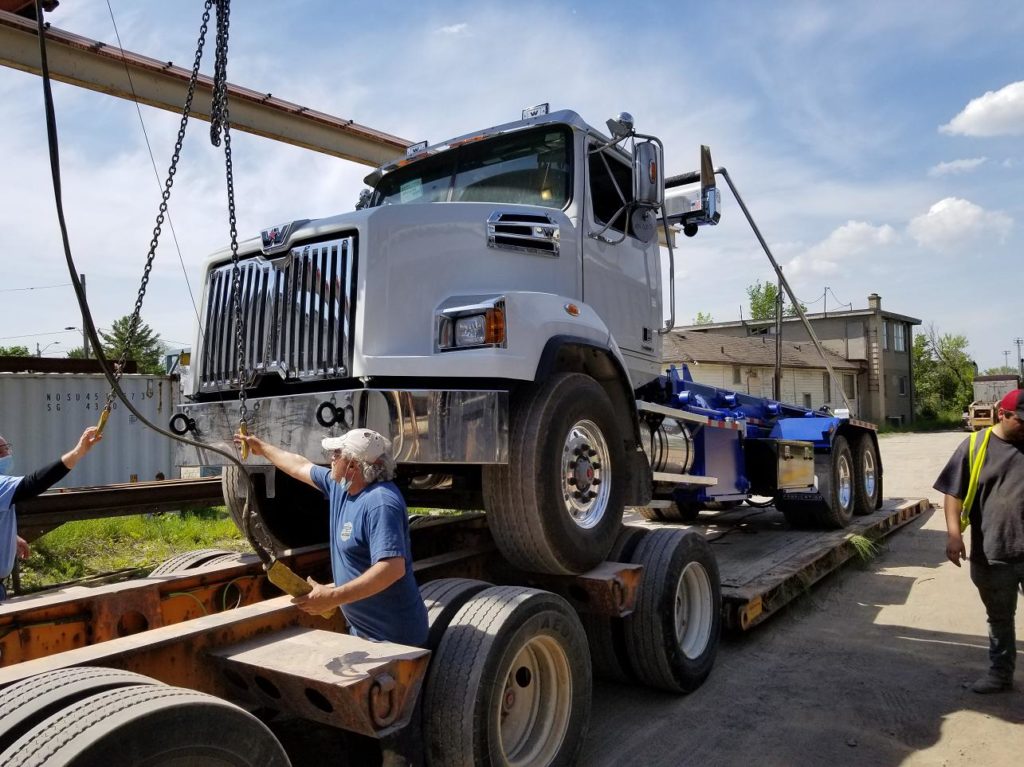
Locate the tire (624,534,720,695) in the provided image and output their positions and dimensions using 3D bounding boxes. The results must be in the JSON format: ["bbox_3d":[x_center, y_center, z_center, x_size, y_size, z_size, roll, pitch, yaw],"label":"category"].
[{"bbox_3d":[1.080,1.460,5.000,0.280,0.980,0.980,-2,0,36],"label":"tire"}]

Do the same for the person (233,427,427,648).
[{"bbox_3d":[-0.775,1.050,3.230,0.720,1.720,0.880,0,-2,-29],"label":"person"}]

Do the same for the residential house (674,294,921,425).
[{"bbox_3d":[17.600,-1.100,50.000,14.000,6.900,8.500,-2,0,40],"label":"residential house"}]

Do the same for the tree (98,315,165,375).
[{"bbox_3d":[-29.700,-1.050,60.000,5.500,8.300,5.500,-1,0,0],"label":"tree"}]

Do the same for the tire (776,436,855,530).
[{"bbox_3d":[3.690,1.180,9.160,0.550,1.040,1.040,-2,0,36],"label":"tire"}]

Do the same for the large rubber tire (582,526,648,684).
[{"bbox_3d":[0.830,1.480,5.180,0.280,0.980,0.980,-2,0,36],"label":"large rubber tire"}]

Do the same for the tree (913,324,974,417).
[{"bbox_3d":[29.000,-0.650,52.000,5.000,6.800,5.000,-1,0,0],"label":"tree"}]

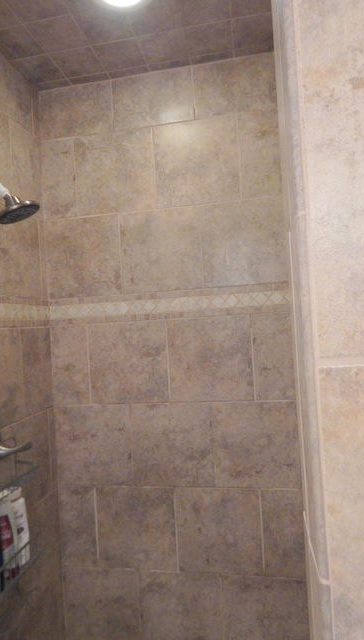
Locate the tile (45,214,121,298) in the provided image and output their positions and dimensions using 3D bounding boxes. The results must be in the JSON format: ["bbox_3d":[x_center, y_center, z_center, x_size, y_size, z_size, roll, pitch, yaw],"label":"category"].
[{"bbox_3d":[-0.374,-0.239,1.557,0.293,0.303,0.010,-3,-1,10],"label":"tile"}]

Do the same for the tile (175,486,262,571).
[{"bbox_3d":[0.133,0.755,1.458,0.301,0.303,0.011,-3,0,10],"label":"tile"}]

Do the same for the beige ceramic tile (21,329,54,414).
[{"bbox_3d":[-0.542,0.186,1.528,0.012,0.312,0.193,-3,0,10],"label":"beige ceramic tile"}]

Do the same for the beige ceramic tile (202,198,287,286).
[{"bbox_3d":[0.232,-0.282,1.493,0.304,0.307,0.012,-3,0,10],"label":"beige ceramic tile"}]

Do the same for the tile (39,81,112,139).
[{"bbox_3d":[-0.420,-0.822,1.607,0.309,0.200,0.012,-3,0,10],"label":"tile"}]

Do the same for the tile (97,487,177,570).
[{"bbox_3d":[-0.169,0.778,1.522,0.303,0.303,0.010,-3,-1,10],"label":"tile"}]

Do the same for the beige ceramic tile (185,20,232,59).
[{"bbox_3d":[0.092,-0.959,1.384,0.154,0.012,0.148,-3,0,10],"label":"beige ceramic tile"}]

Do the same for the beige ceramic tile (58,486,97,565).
[{"bbox_3d":[-0.407,0.817,1.613,0.151,0.314,0.012,-3,0,10],"label":"beige ceramic tile"}]

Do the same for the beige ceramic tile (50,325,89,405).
[{"bbox_3d":[-0.423,0.175,1.554,0.141,0.301,0.011,-3,0,10],"label":"beige ceramic tile"}]

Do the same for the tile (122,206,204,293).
[{"bbox_3d":[-0.074,-0.254,1.490,0.301,0.298,0.011,-3,0,10],"label":"tile"}]

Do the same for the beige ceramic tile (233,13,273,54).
[{"bbox_3d":[0.242,-0.929,1.309,0.149,0.011,0.149,-3,0,10],"label":"beige ceramic tile"}]

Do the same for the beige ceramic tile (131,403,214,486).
[{"bbox_3d":[-0.035,0.476,1.545,0.314,0.316,0.012,-3,0,10],"label":"beige ceramic tile"}]

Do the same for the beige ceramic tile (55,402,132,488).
[{"bbox_3d":[-0.334,0.479,1.551,0.292,0.303,0.010,-3,-1,10],"label":"beige ceramic tile"}]

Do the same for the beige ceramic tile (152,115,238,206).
[{"bbox_3d":[0.053,-0.587,1.523,0.314,0.314,0.012,-3,0,10],"label":"beige ceramic tile"}]

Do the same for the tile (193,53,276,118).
[{"bbox_3d":[0.193,-0.833,1.456,0.295,0.192,0.010,-3,-1,10],"label":"tile"}]

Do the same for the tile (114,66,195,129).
[{"bbox_3d":[-0.110,-0.839,1.551,0.314,0.200,0.012,-3,0,10],"label":"tile"}]

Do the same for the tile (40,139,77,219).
[{"bbox_3d":[-0.464,-0.535,1.558,0.141,0.299,0.011,-3,0,10],"label":"tile"}]

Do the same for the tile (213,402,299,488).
[{"bbox_3d":[0.263,0.445,1.446,0.297,0.303,0.010,-3,-1,10],"label":"tile"}]

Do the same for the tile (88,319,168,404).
[{"bbox_3d":[-0.199,0.163,1.527,0.303,0.303,0.010,-3,-1,10],"label":"tile"}]

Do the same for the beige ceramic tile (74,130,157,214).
[{"bbox_3d":[-0.251,-0.554,1.535,0.303,0.303,0.010,-3,-1,10],"label":"beige ceramic tile"}]

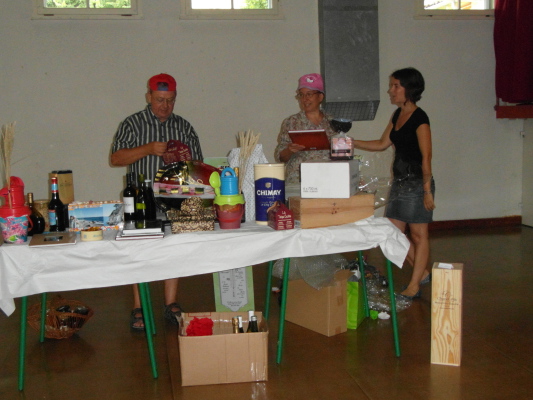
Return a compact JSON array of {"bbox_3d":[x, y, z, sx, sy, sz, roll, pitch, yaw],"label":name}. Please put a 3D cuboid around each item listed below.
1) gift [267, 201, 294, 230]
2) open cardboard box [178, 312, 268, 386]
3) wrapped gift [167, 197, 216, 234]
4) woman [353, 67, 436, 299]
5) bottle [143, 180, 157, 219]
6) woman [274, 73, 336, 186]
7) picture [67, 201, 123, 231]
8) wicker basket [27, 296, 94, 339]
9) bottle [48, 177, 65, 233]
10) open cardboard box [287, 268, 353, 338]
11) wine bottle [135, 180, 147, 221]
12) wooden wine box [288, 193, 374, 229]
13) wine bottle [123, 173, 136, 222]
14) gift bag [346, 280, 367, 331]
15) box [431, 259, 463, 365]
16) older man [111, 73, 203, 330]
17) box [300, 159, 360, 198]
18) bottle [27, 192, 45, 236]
[{"bbox_3d":[0.086,0.079,3.514,0.103,0.152,0.160,-3,8,-10],"label":"gift"},{"bbox_3d":[-0.233,0.798,3.452,0.452,0.270,0.370,-2,8,-5],"label":"open cardboard box"},{"bbox_3d":[-0.429,0.066,3.566,0.265,0.195,0.220,-3,7,-11],"label":"wrapped gift"},{"bbox_3d":[0.958,-0.114,4.696,0.660,1.690,0.480,-6,9,-34],"label":"woman"},{"bbox_3d":[-0.689,0.015,3.744,0.070,0.265,0.070,-1,7,0],"label":"bottle"},{"bbox_3d":[0.297,-0.060,4.495,0.460,1.652,0.420,-2,8,-6],"label":"woman"},{"bbox_3d":[-0.950,0.089,3.539,0.297,0.150,0.095,-2,9,-8],"label":"picture"},{"bbox_3d":[-1.342,0.765,4.166,0.400,0.190,0.360,-2,7,-3],"label":"wicker basket"},{"bbox_3d":[-1.195,0.026,3.595,0.085,0.305,0.085,-1,7,0],"label":"bottle"},{"bbox_3d":[0.313,0.644,4.130,0.185,0.360,0.455,-8,10,-38],"label":"open cardboard box"},{"bbox_3d":[-0.734,0.001,3.676,0.076,0.300,0.076,-3,8,-10],"label":"wine bottle"},{"bbox_3d":[0.373,0.053,3.641,0.455,0.165,0.210,-4,8,-19],"label":"wooden wine box"},{"bbox_3d":[-0.788,0.004,3.641,0.075,0.306,0.075,-3,8,-10],"label":"wine bottle"},{"bbox_3d":[0.575,0.653,4.174,0.110,0.320,0.260,2,8,22],"label":"gift bag"},{"bbox_3d":[1.000,0.628,3.481,0.155,0.525,0.160,1,8,19],"label":"box"},{"bbox_3d":[-0.713,0.012,4.101,0.580,1.670,0.430,-3,8,-10],"label":"older man"},{"bbox_3d":[0.370,-0.122,3.631,0.270,0.190,0.290,1,8,18],"label":"box"},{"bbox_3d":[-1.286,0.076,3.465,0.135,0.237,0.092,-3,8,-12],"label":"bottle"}]

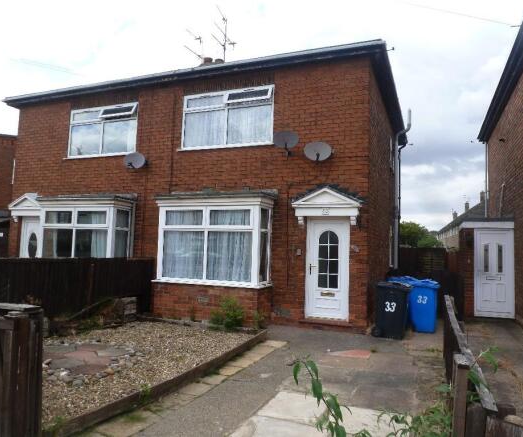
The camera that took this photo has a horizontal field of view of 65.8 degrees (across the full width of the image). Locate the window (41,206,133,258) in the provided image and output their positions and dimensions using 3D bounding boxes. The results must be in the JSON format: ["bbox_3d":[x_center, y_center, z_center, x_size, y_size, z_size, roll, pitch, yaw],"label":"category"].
[{"bbox_3d":[-4.276,0.528,9.770,2.286,1.618,0.670,0,-3,22],"label":"window"}]

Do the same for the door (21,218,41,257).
[{"bbox_3d":[-6.260,0.941,10.975,0.849,2.012,0.100,0,-3,22],"label":"door"}]

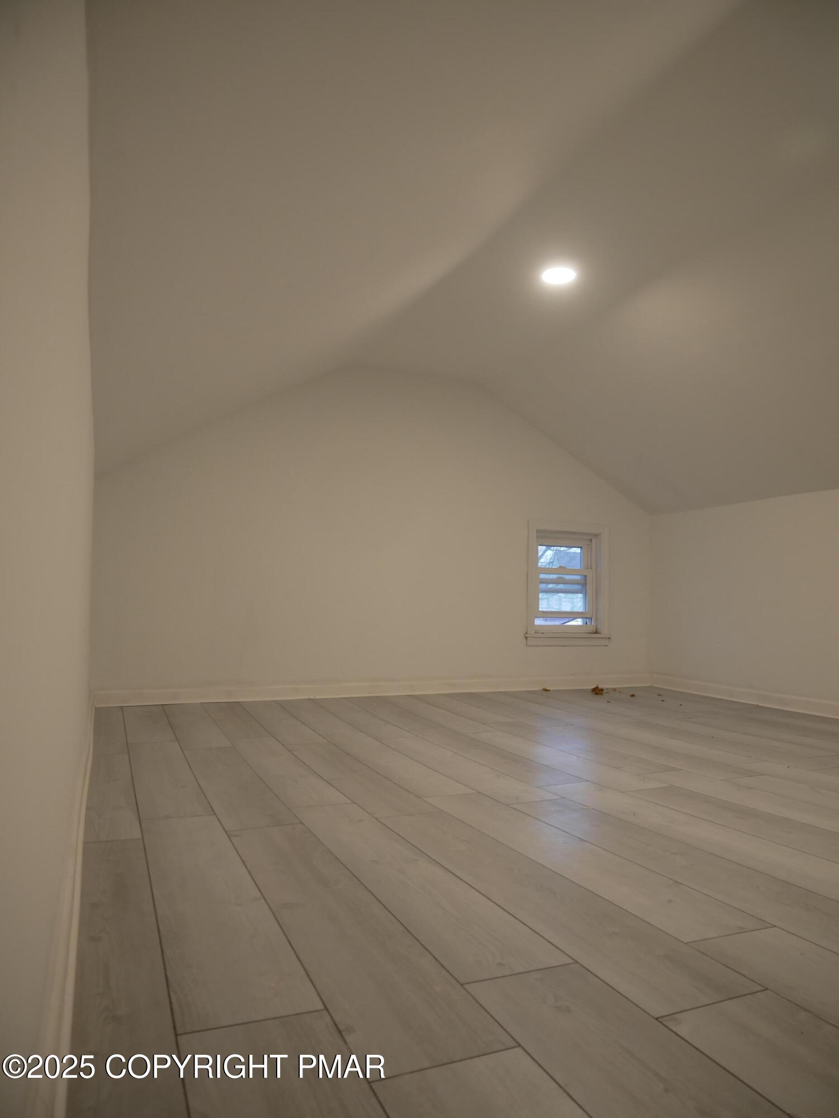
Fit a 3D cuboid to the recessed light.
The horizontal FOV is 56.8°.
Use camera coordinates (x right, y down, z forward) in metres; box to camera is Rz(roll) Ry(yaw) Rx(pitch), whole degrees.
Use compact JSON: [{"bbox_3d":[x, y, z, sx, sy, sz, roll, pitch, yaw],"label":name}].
[{"bbox_3d":[0.627,-1.272,3.479,0.160,0.025,0.160,0,-4,0],"label":"recessed light"}]

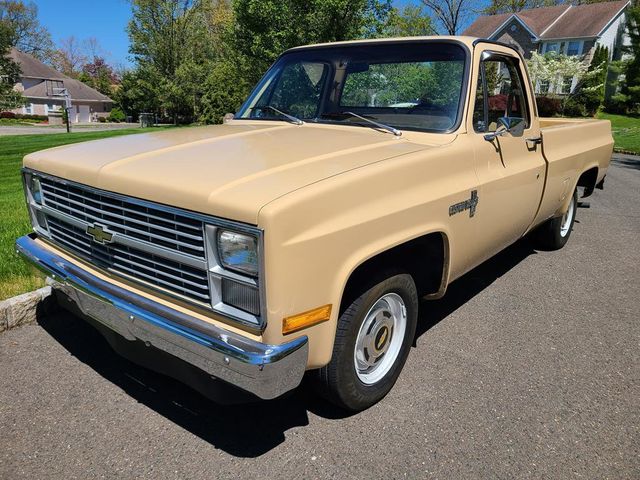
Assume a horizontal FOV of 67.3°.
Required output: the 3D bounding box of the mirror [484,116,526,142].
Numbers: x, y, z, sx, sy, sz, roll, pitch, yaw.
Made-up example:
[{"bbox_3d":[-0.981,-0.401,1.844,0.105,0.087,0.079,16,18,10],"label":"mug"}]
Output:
[{"bbox_3d":[0.970,-0.576,2.503,0.190,0.140,0.120,14,21,38],"label":"mirror"}]

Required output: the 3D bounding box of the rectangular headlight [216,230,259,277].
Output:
[{"bbox_3d":[-0.256,0.039,1.600,0.200,0.143,0.065,14,21,38],"label":"rectangular headlight"}]

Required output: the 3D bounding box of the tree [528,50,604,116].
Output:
[{"bbox_3d":[15.639,-10.093,31.000,4.700,4.100,4.500,14,21,38],"label":"tree"}]

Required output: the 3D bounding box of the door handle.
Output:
[{"bbox_3d":[1.346,-0.615,3.034,0.055,0.060,0.190,14,21,38],"label":"door handle"}]

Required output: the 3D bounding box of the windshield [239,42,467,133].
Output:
[{"bbox_3d":[0.143,-0.965,3.055,1.620,0.570,0.130,14,-15,38],"label":"windshield"}]

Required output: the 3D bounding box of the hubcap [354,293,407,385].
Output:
[{"bbox_3d":[0.254,0.435,2.159,0.080,0.420,0.420,14,21,38],"label":"hubcap"}]

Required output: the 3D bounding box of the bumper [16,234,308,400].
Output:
[{"bbox_3d":[-0.875,0.243,2.166,1.960,0.220,0.280,14,21,38],"label":"bumper"}]

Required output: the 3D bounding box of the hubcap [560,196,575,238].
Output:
[{"bbox_3d":[2.284,-0.239,4.498,0.080,0.420,0.420,14,21,38],"label":"hubcap"}]

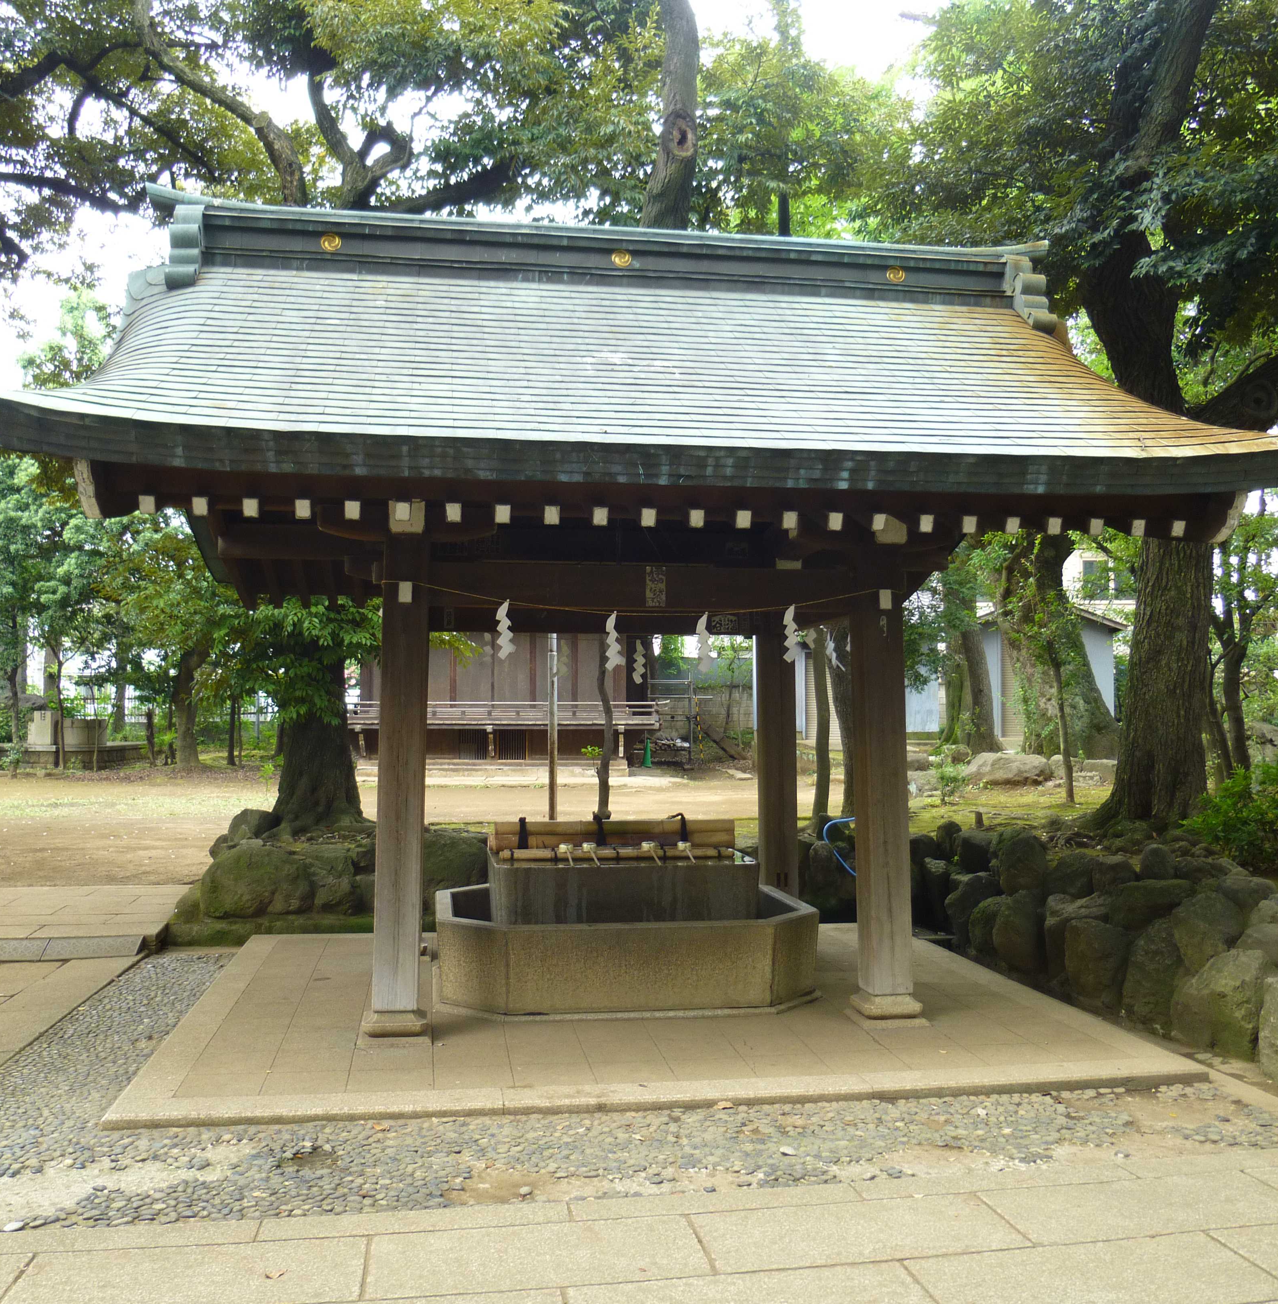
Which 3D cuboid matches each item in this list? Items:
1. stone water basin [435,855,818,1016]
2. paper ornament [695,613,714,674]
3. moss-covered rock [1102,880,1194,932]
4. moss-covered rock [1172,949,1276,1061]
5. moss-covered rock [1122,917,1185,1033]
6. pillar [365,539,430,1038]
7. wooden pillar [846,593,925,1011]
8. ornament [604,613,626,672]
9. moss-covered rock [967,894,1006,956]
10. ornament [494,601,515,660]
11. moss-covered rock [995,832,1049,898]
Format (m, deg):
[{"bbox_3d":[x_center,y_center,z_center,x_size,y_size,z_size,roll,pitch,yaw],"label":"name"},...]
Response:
[{"bbox_3d":[-0.109,1.378,6.506,1.850,0.650,1.420,1,-3,-9],"label":"stone water basin"},{"bbox_3d":[0.301,-0.037,5.729,0.100,0.275,0.050,1,-3,-9],"label":"paper ornament"},{"bbox_3d":[2.942,1.388,7.155,0.370,0.270,0.500,1,-3,-9],"label":"moss-covered rock"},{"bbox_3d":[2.940,1.661,6.075,0.400,0.480,0.480,1,-3,-9],"label":"moss-covered rock"},{"bbox_3d":[2.831,1.659,6.625,0.380,0.540,0.460,1,-3,-9],"label":"moss-covered rock"},{"bbox_3d":[-1.048,0.581,5.554,0.265,2.160,0.265,1,-3,-9],"label":"pillar"},{"bbox_3d":[1.248,0.776,6.408,0.280,2.100,0.280,1,-3,-9],"label":"wooden pillar"},{"bbox_3d":[-0.118,-0.049,6.131,0.105,0.290,0.035,1,-3,-9],"label":"ornament"},{"bbox_3d":[2.170,1.679,7.700,0.290,0.380,0.340,1,-3,-9],"label":"moss-covered rock"},{"bbox_3d":[-0.599,-0.097,5.590,0.100,0.265,0.050,1,-3,-9],"label":"ornament"},{"bbox_3d":[2.323,1.296,7.629,0.290,0.410,0.360,1,-3,-9],"label":"moss-covered rock"}]

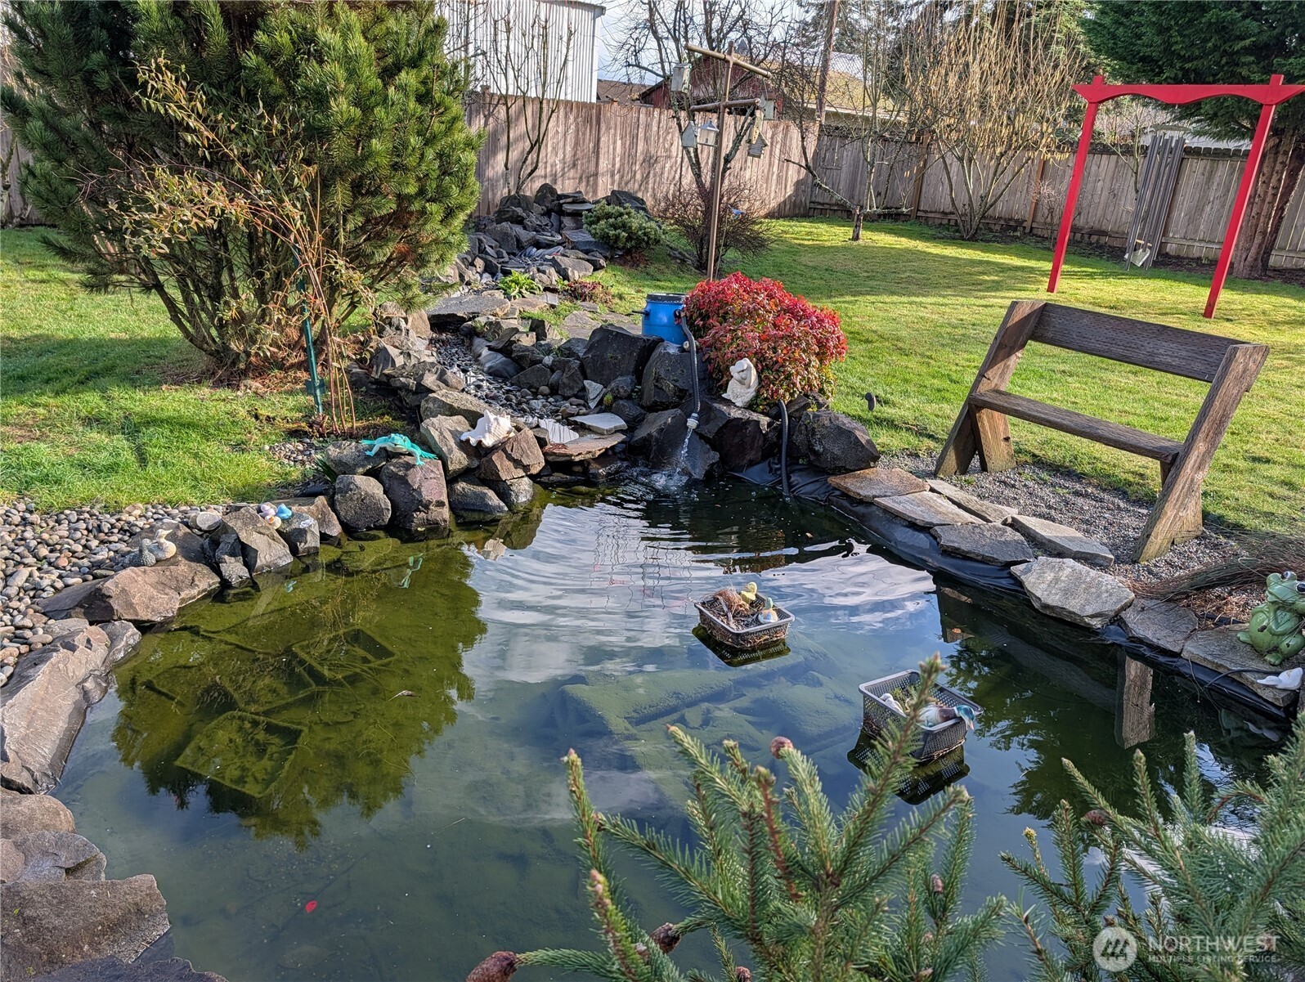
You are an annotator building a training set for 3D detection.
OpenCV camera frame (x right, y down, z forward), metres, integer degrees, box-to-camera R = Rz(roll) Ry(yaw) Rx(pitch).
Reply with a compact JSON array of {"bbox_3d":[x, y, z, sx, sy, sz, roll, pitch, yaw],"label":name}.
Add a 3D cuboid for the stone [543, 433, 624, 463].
[{"bbox_3d":[-0.368,-0.250,5.120,0.525,0.054,0.337,-5,22,-23],"label":"stone"}]

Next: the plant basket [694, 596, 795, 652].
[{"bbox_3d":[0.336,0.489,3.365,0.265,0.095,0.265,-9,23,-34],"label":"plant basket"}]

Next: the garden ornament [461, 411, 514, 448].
[{"bbox_3d":[-0.819,-0.304,4.504,0.265,0.170,0.190,1,19,-10],"label":"garden ornament"}]

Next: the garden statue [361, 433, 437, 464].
[{"bbox_3d":[-1.159,-0.196,4.146,0.340,0.100,0.180,9,17,-19],"label":"garden statue"}]

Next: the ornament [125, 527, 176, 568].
[{"bbox_3d":[-1.757,0.199,3.164,0.155,0.120,0.110,7,19,7],"label":"ornament"}]

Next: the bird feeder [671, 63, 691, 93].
[{"bbox_3d":[0.185,-2.722,5.962,0.109,0.193,0.109,15,22,27],"label":"bird feeder"}]

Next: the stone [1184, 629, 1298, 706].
[{"bbox_3d":[2.170,0.616,3.266,0.442,0.050,0.413,-6,22,-27],"label":"stone"}]

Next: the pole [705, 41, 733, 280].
[{"bbox_3d":[0.478,-2.199,6.458,0.042,1.782,0.042,4,20,0],"label":"pole"}]

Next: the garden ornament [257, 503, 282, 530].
[{"bbox_3d":[-1.557,0.104,3.685,0.095,0.085,0.095,-10,24,-36],"label":"garden ornament"}]

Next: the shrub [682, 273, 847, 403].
[{"bbox_3d":[0.683,-0.963,5.582,0.950,0.742,0.851,4,20,0],"label":"shrub"}]

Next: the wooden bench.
[{"bbox_3d":[2.196,-0.377,4.586,0.698,0.936,1.188,-9,24,-33],"label":"wooden bench"}]

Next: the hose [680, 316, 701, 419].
[{"bbox_3d":[0.222,-0.717,5.262,0.099,0.554,0.267,4,20,0],"label":"hose"}]

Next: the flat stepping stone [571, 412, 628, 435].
[{"bbox_3d":[-0.304,-0.392,5.415,0.396,0.045,0.327,2,20,-5],"label":"flat stepping stone"}]

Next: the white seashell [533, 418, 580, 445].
[{"bbox_3d":[-0.481,-0.295,4.520,0.210,0.090,0.140,1,22,-6],"label":"white seashell"}]

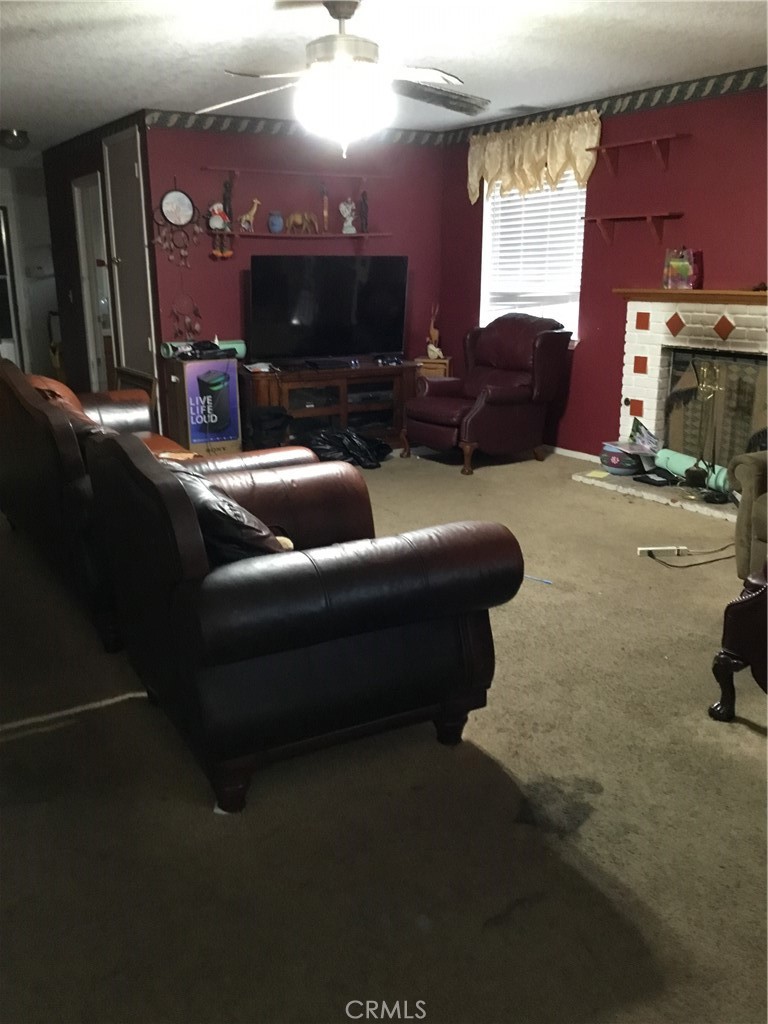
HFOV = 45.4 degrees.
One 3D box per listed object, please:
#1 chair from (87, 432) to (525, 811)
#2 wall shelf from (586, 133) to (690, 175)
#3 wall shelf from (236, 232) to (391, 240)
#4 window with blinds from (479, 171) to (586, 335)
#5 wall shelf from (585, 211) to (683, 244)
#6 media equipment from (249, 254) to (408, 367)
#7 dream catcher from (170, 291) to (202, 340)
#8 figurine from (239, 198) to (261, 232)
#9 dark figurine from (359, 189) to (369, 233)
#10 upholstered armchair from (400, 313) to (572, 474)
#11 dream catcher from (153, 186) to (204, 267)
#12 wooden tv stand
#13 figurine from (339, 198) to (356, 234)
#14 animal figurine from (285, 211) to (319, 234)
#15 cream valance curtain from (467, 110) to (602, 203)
[{"bbox_3d":[-0.328,0.198,2.848,1.044,0.993,1.124,-9,18,-27],"label":"chair"},{"bbox_3d":[1.609,-2.271,5.843,0.150,0.185,0.750,-10,18,-31],"label":"wall shelf"},{"bbox_3d":[-0.638,-2.164,7.152,1.530,0.054,0.131,-9,18,-29],"label":"wall shelf"},{"bbox_3d":[1.111,-1.957,6.965,0.087,1.232,1.201,-9,18,-29],"label":"window with blinds"},{"bbox_3d":[1.604,-1.847,5.992,0.131,0.191,0.779,-9,18,-29],"label":"wall shelf"},{"bbox_3d":[-0.399,-1.556,7.078,1.330,0.800,0.180,-9,17,-28],"label":"media equipment"},{"bbox_3d":[-1.454,-1.439,6.757,0.240,0.345,0.035,-10,18,-31],"label":"dream catcher"},{"bbox_3d":[-0.999,-2.190,6.783,0.165,0.245,0.060,-10,18,-31],"label":"figurine"},{"bbox_3d":[-0.168,-2.381,7.287,0.070,0.325,0.065,-10,18,-31],"label":"dark figurine"},{"bbox_3d":[0.756,-0.903,6.697,0.972,1.032,0.790,-11,19,-34],"label":"upholstered armchair"},{"bbox_3d":[-1.488,-2.085,6.700,0.393,0.557,0.046,-9,18,-29],"label":"dream catcher"},{"bbox_3d":[-0.385,-0.808,7.143,1.407,0.626,0.595,-9,18,-29],"label":"wooden tv stand"},{"bbox_3d":[-0.278,-2.328,7.222,0.100,0.265,0.140,4,16,17],"label":"figurine"},{"bbox_3d":[-0.639,-2.244,7.108,0.297,0.175,0.093,-7,17,-23],"label":"animal figurine"},{"bbox_3d":[1.058,-2.555,6.679,0.120,0.500,1.370,-10,18,-31],"label":"cream valance curtain"}]

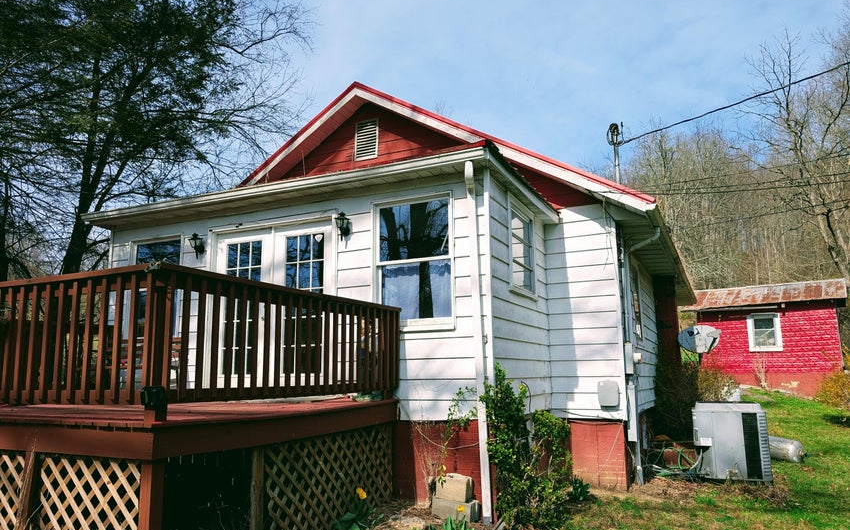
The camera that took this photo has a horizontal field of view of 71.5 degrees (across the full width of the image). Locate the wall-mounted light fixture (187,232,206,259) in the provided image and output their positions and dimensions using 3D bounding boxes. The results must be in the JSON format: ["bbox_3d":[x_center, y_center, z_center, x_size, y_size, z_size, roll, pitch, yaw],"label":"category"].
[{"bbox_3d":[-2.929,-0.232,7.602,0.160,0.330,0.200,-5,-11,25],"label":"wall-mounted light fixture"}]

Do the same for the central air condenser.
[{"bbox_3d":[4.142,2.350,7.993,0.820,0.940,0.800,-5,-11,25],"label":"central air condenser"}]

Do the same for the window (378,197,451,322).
[{"bbox_3d":[-0.141,-0.039,6.341,0.890,1.380,0.090,-5,-11,25],"label":"window"}]

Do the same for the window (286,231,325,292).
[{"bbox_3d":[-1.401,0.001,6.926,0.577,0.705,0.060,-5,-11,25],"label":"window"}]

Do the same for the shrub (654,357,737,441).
[{"bbox_3d":[4.690,2.290,10.263,1.300,1.400,1.200,-5,-11,25],"label":"shrub"}]

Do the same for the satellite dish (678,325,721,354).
[{"bbox_3d":[4.897,1.344,10.438,0.740,0.520,0.480,1,-10,-9],"label":"satellite dish"}]

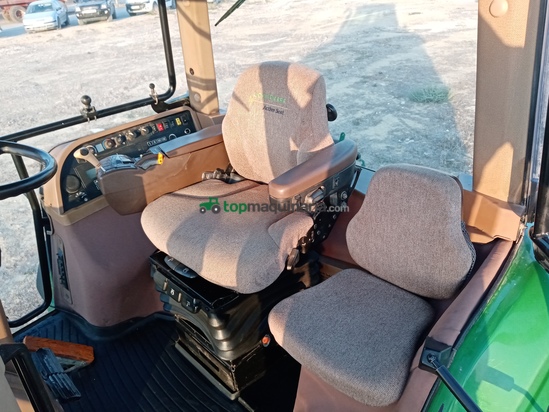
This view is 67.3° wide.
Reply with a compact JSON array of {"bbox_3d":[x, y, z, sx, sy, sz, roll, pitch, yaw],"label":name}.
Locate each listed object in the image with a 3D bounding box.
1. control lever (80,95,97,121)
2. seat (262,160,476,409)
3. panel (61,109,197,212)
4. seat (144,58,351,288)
[{"bbox_3d":[-0.708,-0.374,1.570,0.048,0.095,0.048,20,39,38],"label":"control lever"},{"bbox_3d":[0.286,0.183,1.222,0.439,0.469,0.571,21,41,34],"label":"seat"},{"bbox_3d":[-0.478,-0.173,1.420,0.050,0.170,0.567,0,24,47],"label":"panel"},{"bbox_3d":[-0.067,-0.132,1.354,0.602,0.541,0.632,22,42,35],"label":"seat"}]

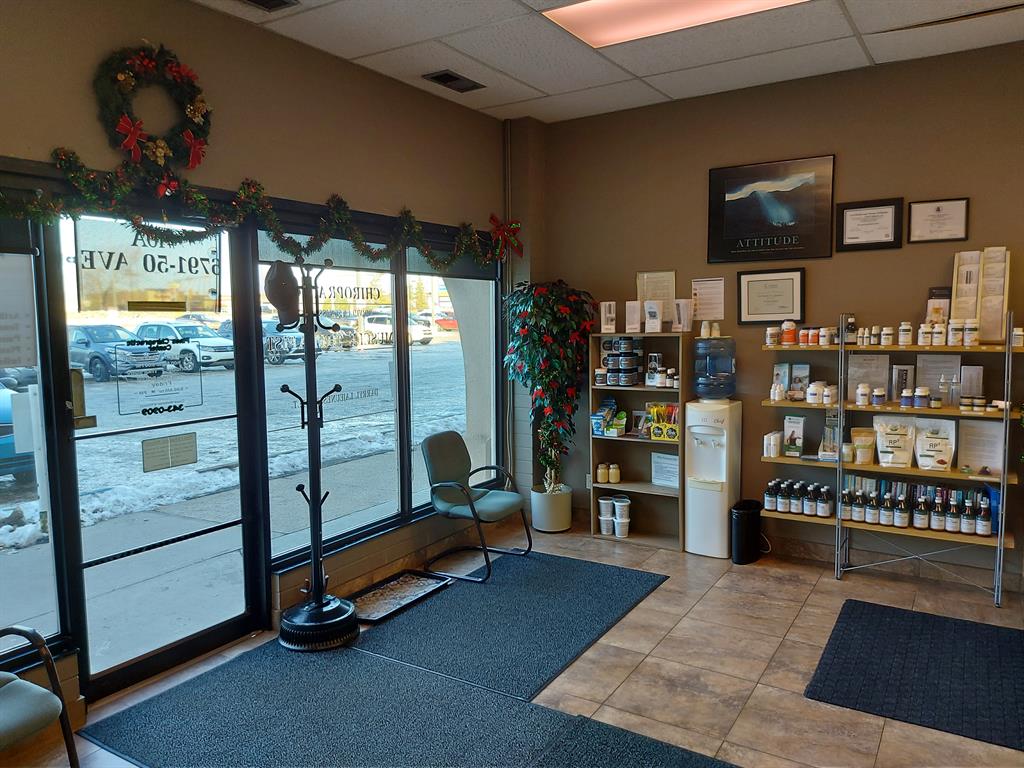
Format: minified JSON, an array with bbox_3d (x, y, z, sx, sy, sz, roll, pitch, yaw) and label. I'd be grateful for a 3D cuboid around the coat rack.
[{"bbox_3d":[-1.034,0.347,3.681,0.430,1.965,0.430,2,7,33],"label":"coat rack"}]

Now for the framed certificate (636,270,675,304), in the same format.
[{"bbox_3d":[1.027,-0.618,5.057,0.282,0.361,0.018,2,7,33],"label":"framed certificate"}]

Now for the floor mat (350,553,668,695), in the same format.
[{"bbox_3d":[0.058,1.244,3.971,1.110,0.010,1.680,3,7,33],"label":"floor mat"}]

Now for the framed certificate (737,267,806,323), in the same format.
[{"bbox_3d":[1.685,-0.566,4.627,0.422,0.346,0.025,2,7,33],"label":"framed certificate"}]

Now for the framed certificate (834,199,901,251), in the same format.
[{"bbox_3d":[2.151,-0.953,4.277,0.356,0.290,0.025,2,7,33],"label":"framed certificate"}]

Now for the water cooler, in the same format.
[{"bbox_3d":[1.365,0.421,4.802,0.305,1.460,0.310,3,7,33],"label":"water cooler"}]

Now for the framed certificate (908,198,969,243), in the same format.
[{"bbox_3d":[2.454,-0.939,4.090,0.298,0.237,0.020,3,7,33],"label":"framed certificate"}]

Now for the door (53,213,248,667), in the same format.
[{"bbox_3d":[-1.598,0.272,3.289,0.060,2.070,0.880,3,7,33],"label":"door"}]

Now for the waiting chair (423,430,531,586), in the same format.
[{"bbox_3d":[-0.217,0.768,4.604,0.600,0.840,0.560,2,6,26],"label":"waiting chair"}]

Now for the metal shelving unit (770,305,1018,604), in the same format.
[{"bbox_3d":[2.216,0.391,4.264,1.345,1.620,0.260,2,7,33],"label":"metal shelving unit"}]

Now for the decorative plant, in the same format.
[{"bbox_3d":[0.281,0.020,5.316,0.680,1.600,0.600,2,7,33],"label":"decorative plant"}]

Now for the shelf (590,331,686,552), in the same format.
[{"bbox_3d":[0.942,0.390,5.068,0.690,1.480,0.270,3,7,33],"label":"shelf"}]

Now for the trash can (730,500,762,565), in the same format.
[{"bbox_3d":[1.566,0.991,4.737,0.190,0.360,0.250,2,7,33],"label":"trash can"}]

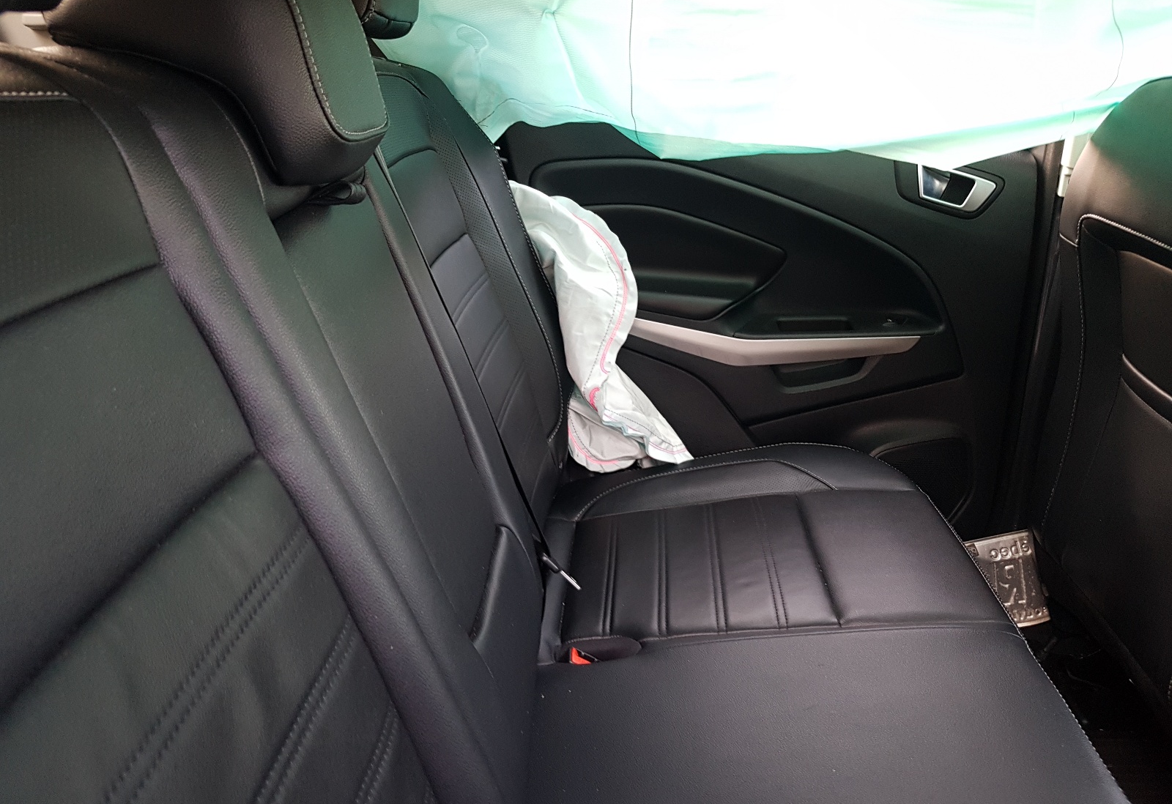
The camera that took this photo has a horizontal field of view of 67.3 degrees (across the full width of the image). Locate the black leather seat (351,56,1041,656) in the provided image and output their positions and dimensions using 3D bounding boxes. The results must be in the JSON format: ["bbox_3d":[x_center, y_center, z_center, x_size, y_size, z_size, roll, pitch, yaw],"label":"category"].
[{"bbox_3d":[0.121,-0.054,1.062,0.710,0.710,0.470,0,22,2],"label":"black leather seat"}]

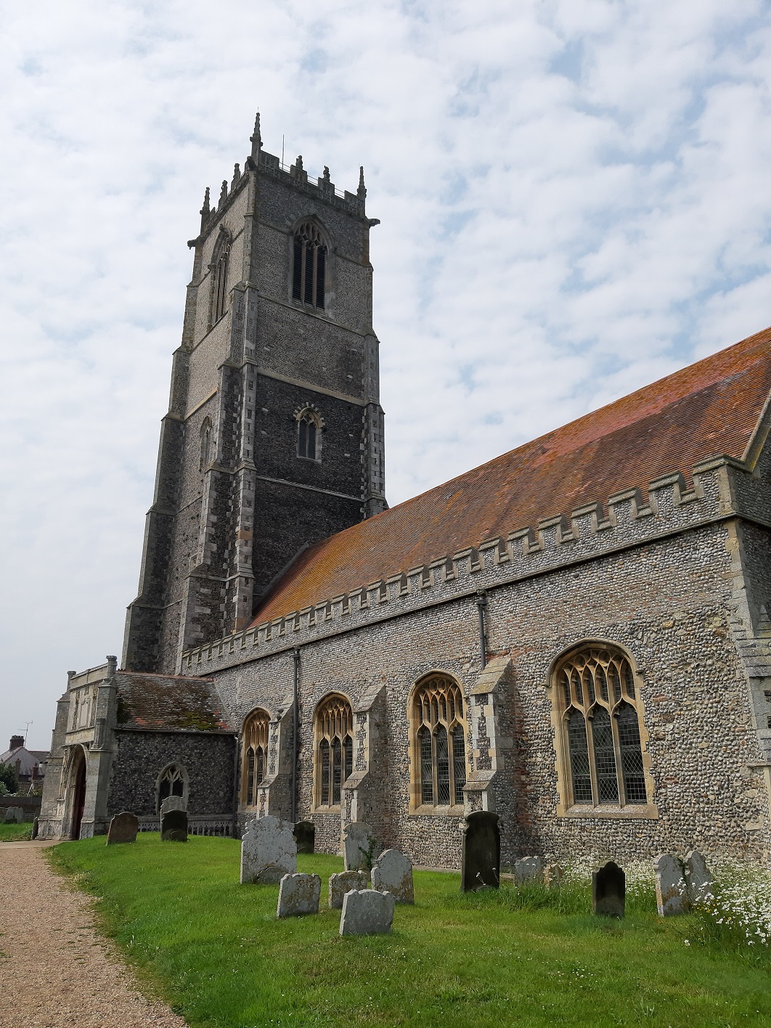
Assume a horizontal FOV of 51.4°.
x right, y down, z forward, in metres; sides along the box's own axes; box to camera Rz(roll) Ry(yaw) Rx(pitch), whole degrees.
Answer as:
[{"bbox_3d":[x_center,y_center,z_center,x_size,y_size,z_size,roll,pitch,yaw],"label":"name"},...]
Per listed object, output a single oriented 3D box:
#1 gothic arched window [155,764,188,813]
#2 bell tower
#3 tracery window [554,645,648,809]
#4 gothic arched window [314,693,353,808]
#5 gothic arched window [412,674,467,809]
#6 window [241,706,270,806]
[{"bbox_3d":[-7.606,9.760,28.544,1.180,1.700,0.300,13,-24,-34],"label":"gothic arched window"},{"bbox_3d":[-6.689,-3.313,46.884,11.480,40.460,11.060,13,-24,-34],"label":"bell tower"},{"bbox_3d":[4.623,4.530,17.194,0.400,3.420,2.280,13,-24,-34],"label":"tracery window"},{"bbox_3d":[-1.486,7.372,25.100,0.400,3.420,2.280,13,-24,-34],"label":"gothic arched window"},{"bbox_3d":[1.519,5.974,21.211,0.400,3.420,2.280,13,-24,-34],"label":"gothic arched window"},{"bbox_3d":[-4.574,8.808,29.096,0.400,3.420,2.280,13,-24,-34],"label":"window"}]

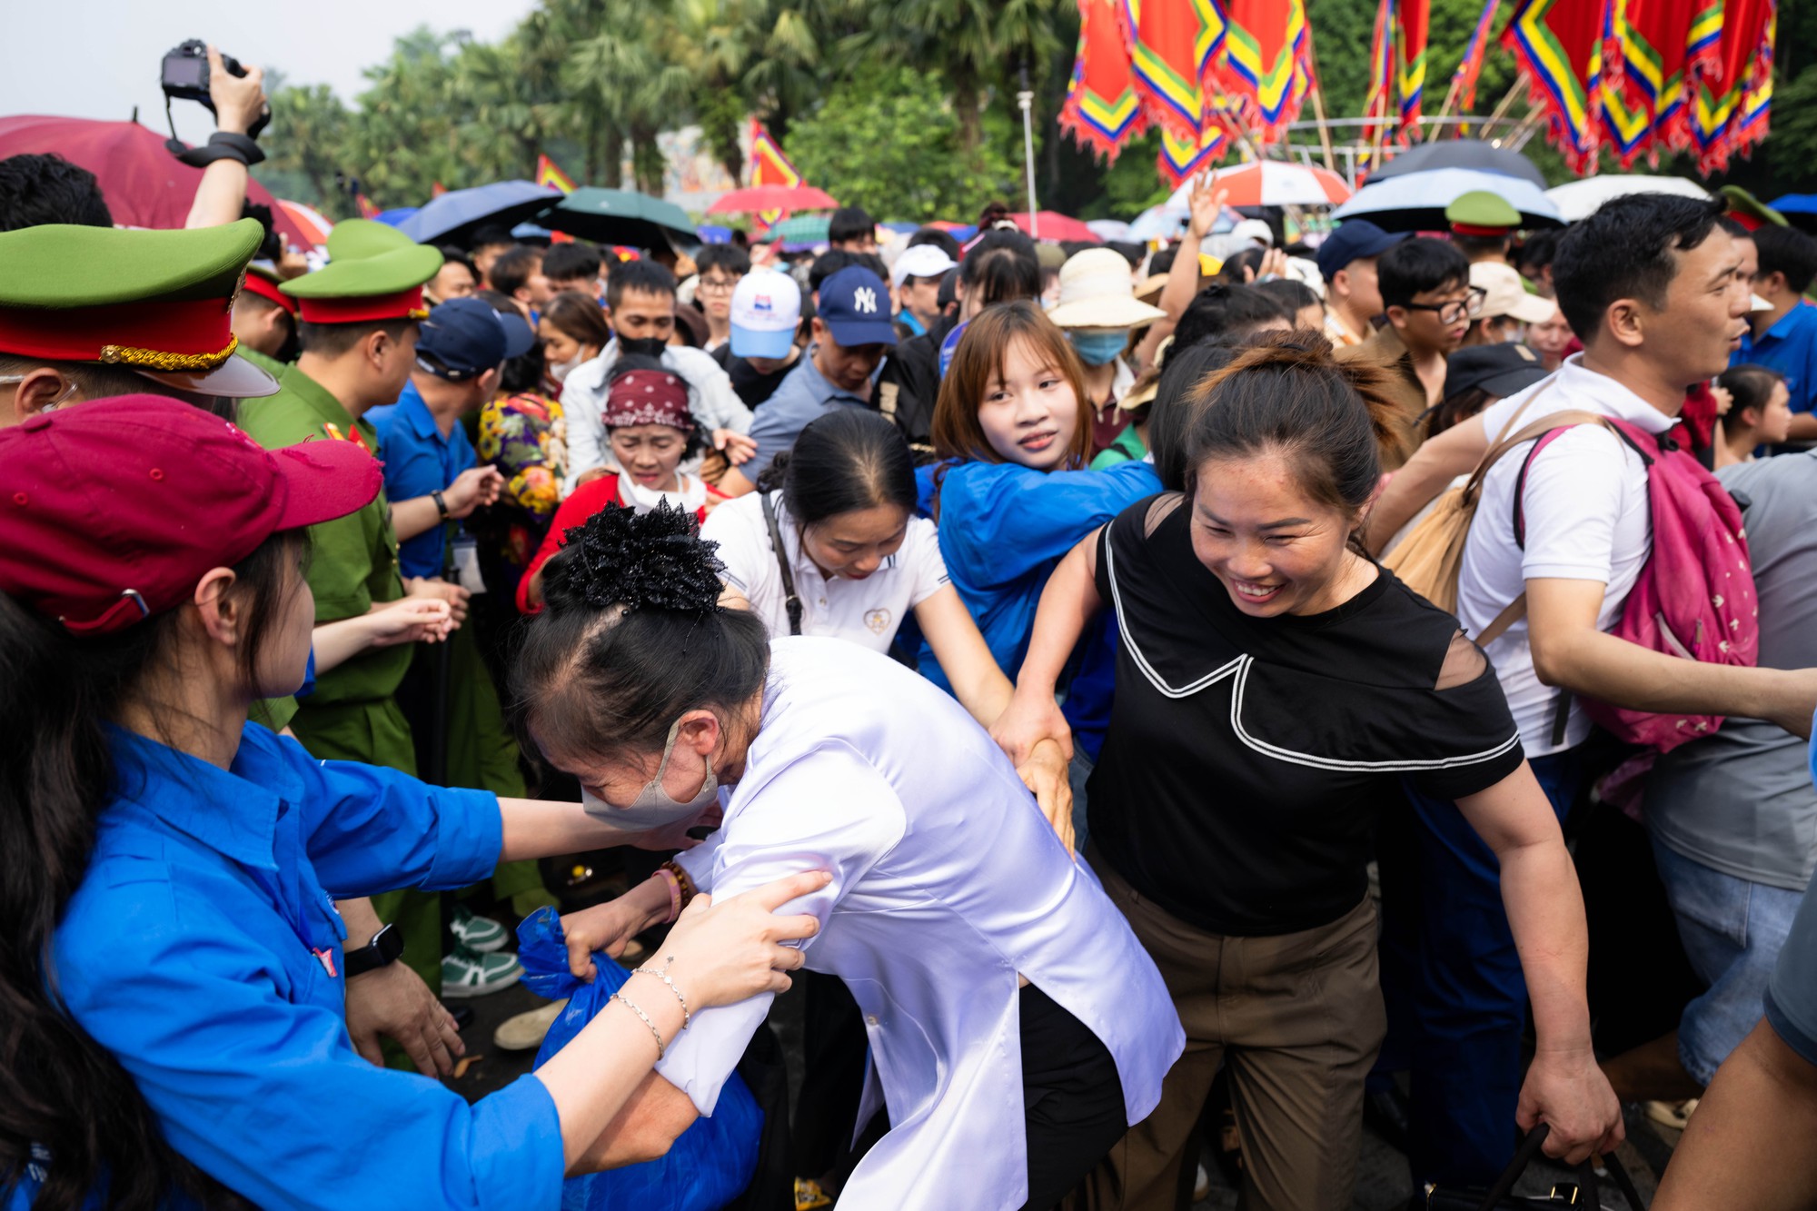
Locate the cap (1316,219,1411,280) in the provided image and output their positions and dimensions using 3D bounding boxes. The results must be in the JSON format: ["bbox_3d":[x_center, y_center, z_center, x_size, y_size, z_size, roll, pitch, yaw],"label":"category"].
[{"bbox_3d":[1.187,-0.923,3.150,0.270,0.150,0.180,-13,15,12],"label":"cap"}]

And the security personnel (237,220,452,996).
[{"bbox_3d":[-1.047,0.143,2.440,0.500,1.740,0.520,-7,19,-19],"label":"security personnel"}]

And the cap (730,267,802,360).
[{"bbox_3d":[-0.333,-0.680,2.830,0.180,0.155,0.260,-4,50,-7],"label":"cap"}]

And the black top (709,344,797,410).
[{"bbox_3d":[-0.341,-0.378,3.049,0.470,0.580,0.290,-4,17,-5],"label":"black top"}]

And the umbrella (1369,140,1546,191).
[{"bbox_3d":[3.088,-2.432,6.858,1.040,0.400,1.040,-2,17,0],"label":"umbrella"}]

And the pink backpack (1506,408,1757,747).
[{"bbox_3d":[0.913,-0.029,1.520,0.250,0.400,0.280,4,18,20],"label":"pink backpack"}]

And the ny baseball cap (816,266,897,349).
[{"bbox_3d":[-0.112,-0.660,2.680,0.180,0.150,0.260,-6,40,-13],"label":"ny baseball cap"}]

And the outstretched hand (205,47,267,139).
[{"bbox_3d":[-1.182,-0.906,2.130,0.100,0.150,0.100,0,18,-12],"label":"outstretched hand"}]

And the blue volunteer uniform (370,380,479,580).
[{"bbox_3d":[-1.077,-0.255,2.780,0.310,0.560,0.460,-3,17,-2],"label":"blue volunteer uniform"}]

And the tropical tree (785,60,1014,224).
[{"bbox_3d":[-0.029,-7.083,20.834,3.900,4.400,3.600,-1,18,0],"label":"tropical tree"}]

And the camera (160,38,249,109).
[{"bbox_3d":[-1.248,-0.950,2.150,0.140,0.105,0.130,-5,18,-11],"label":"camera"}]

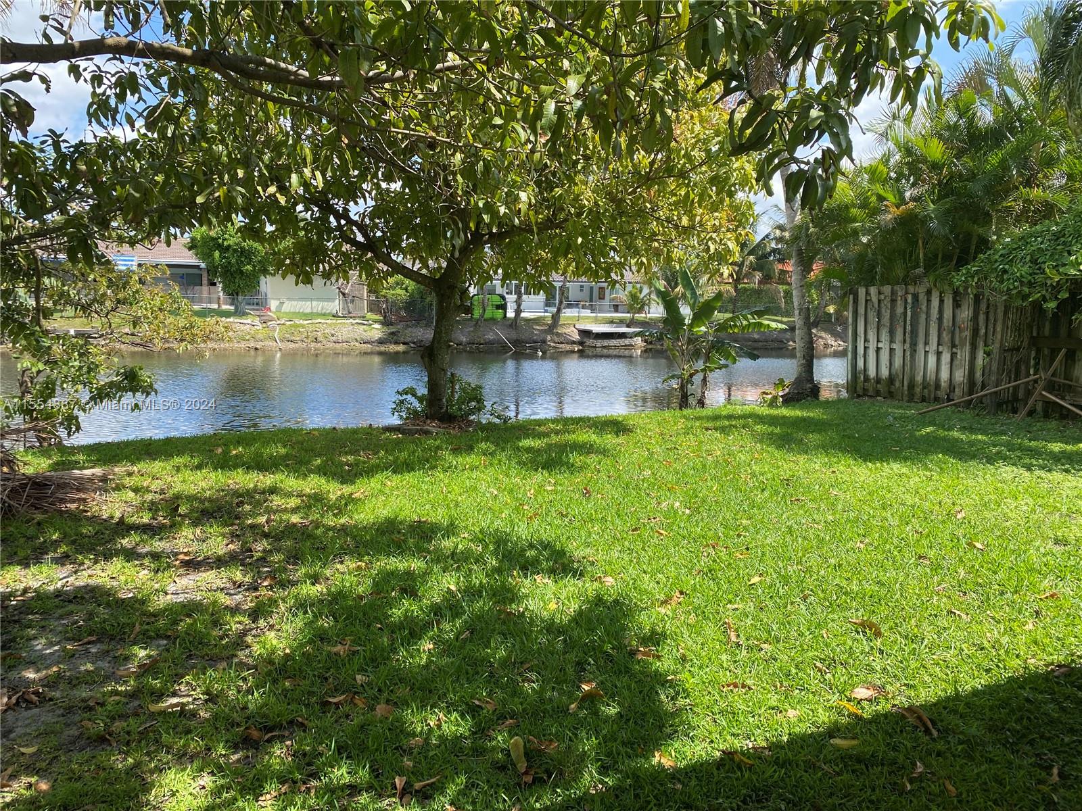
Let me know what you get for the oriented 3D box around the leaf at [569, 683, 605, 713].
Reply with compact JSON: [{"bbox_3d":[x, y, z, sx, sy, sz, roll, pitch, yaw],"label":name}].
[{"bbox_3d":[0.179,1.146,3.181,0.171,0.065,0.080,-7,10,-40],"label":"leaf"}]

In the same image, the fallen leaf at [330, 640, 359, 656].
[{"bbox_3d":[-0.894,1.105,3.689,0.130,0.035,0.080,0,8,0],"label":"fallen leaf"}]

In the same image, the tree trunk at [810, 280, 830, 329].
[{"bbox_3d":[15.594,-5.656,45.500,1.000,2.600,0.600,0,8,0],"label":"tree trunk"}]

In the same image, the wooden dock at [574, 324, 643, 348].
[{"bbox_3d":[3.626,-3.671,43.300,3.400,1.100,2.200,0,8,0],"label":"wooden dock"}]

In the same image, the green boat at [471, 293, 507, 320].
[{"bbox_3d":[-3.339,-6.353,52.200,2.330,1.650,0.600,0,7,-6],"label":"green boat"}]

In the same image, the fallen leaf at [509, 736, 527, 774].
[{"bbox_3d":[-0.077,1.201,2.788,0.055,0.050,0.177,-1,8,-9],"label":"fallen leaf"}]

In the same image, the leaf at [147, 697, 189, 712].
[{"bbox_3d":[-1.433,1.154,3.129,0.148,0.035,0.050,-1,8,-7],"label":"leaf"}]

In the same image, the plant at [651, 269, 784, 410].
[{"bbox_3d":[2.559,-0.964,11.800,1.800,1.950,1.500,0,8,0],"label":"plant"}]

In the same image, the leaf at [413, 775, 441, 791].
[{"bbox_3d":[-0.369,1.222,2.631,0.102,0.030,0.035,-6,10,-39],"label":"leaf"}]

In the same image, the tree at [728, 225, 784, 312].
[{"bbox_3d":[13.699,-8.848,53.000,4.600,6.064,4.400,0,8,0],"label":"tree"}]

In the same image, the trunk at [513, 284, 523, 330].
[{"bbox_3d":[-1.348,-5.916,48.000,0.600,2.896,0.500,0,8,0],"label":"trunk"}]

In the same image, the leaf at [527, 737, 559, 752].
[{"bbox_3d":[0.007,1.192,2.851,0.113,0.035,0.055,3,8,22],"label":"leaf"}]

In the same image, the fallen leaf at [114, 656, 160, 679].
[{"bbox_3d":[-1.735,1.132,3.494,0.190,0.040,0.070,-5,9,-34],"label":"fallen leaf"}]

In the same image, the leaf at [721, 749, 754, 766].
[{"bbox_3d":[0.682,1.224,2.819,0.115,0.030,0.050,6,10,39],"label":"leaf"}]

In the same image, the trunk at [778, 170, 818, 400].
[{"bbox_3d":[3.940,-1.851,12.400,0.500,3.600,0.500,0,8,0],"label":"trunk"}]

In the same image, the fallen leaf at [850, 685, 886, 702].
[{"bbox_3d":[1.319,1.162,3.272,0.135,0.040,0.080,0,8,0],"label":"fallen leaf"}]

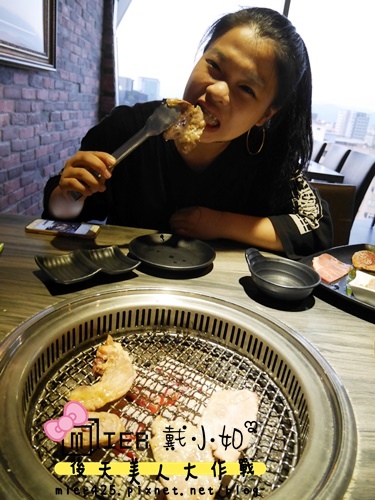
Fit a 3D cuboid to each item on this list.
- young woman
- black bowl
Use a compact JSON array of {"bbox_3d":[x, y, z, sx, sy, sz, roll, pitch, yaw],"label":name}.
[{"bbox_3d":[-0.006,0.067,0.941,0.600,1.180,0.660,8,23,6],"label":"young woman"},{"bbox_3d":[0.151,0.046,0.575,0.128,0.053,0.108,22,28,34],"label":"black bowl"}]

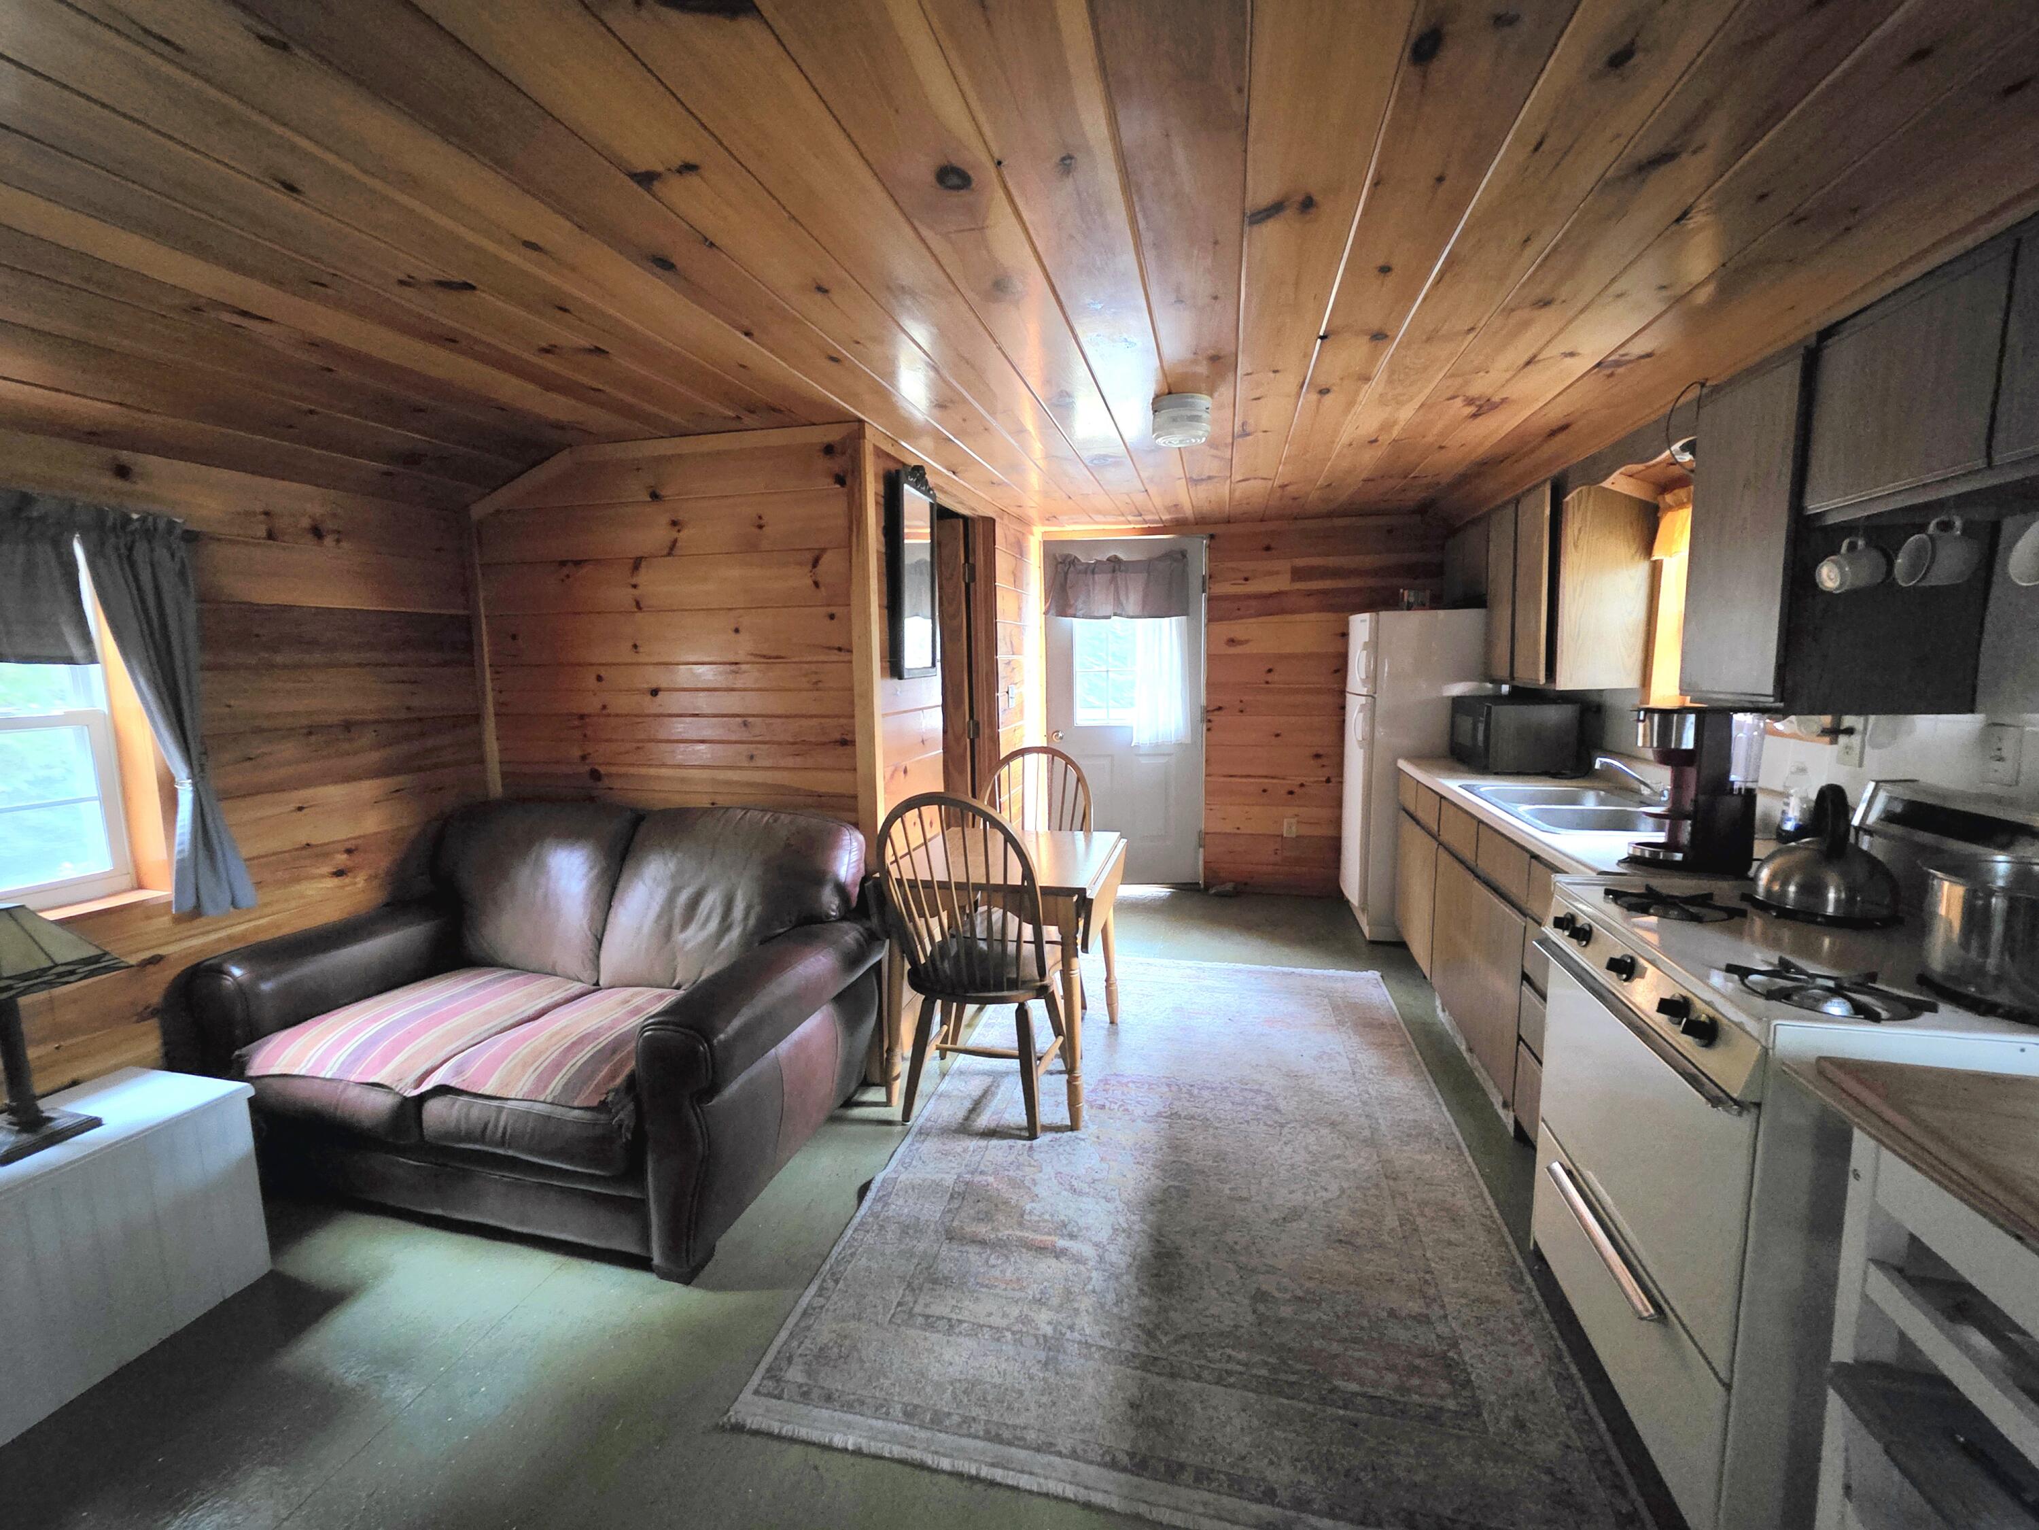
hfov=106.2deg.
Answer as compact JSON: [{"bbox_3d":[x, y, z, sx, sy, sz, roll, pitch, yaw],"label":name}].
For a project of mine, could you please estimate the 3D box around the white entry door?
[{"bbox_3d":[0.621,-0.279,4.485,0.900,2.015,0.050,-1,8,1],"label":"white entry door"}]

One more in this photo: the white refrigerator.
[{"bbox_3d":[2.060,0.043,3.881,0.740,1.590,0.650,1,8,15],"label":"white refrigerator"}]

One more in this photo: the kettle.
[{"bbox_3d":[1.496,0.149,1.435,0.190,0.225,0.195,4,9,32],"label":"kettle"}]

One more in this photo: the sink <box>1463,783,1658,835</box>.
[{"bbox_3d":[1.859,0.220,2.482,0.550,0.180,0.840,1,8,15],"label":"sink"}]

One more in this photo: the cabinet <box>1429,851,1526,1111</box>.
[{"bbox_3d":[1.831,0.653,2.541,0.600,0.560,0.910,1,8,15],"label":"cabinet"}]

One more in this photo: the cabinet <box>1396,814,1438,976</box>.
[{"bbox_3d":[2.029,0.547,3.283,0.600,0.560,0.620,1,8,15],"label":"cabinet"}]

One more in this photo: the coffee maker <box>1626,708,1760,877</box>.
[{"bbox_3d":[1.526,0.059,1.754,0.240,0.362,0.165,3,9,27],"label":"coffee maker"}]

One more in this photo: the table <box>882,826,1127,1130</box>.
[{"bbox_3d":[-0.017,0.677,2.679,0.705,0.757,0.735,1,8,15],"label":"table"}]

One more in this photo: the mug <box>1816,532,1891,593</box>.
[{"bbox_3d":[1.618,-0.395,1.482,0.085,0.108,0.078,-13,6,10],"label":"mug"}]

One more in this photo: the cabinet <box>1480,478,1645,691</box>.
[{"bbox_3d":[2.161,-0.702,3.042,0.305,0.762,0.780,1,8,15],"label":"cabinet"}]

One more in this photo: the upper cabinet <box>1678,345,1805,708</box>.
[{"bbox_3d":[1.818,-0.513,1.740,0.310,0.762,0.400,1,8,15],"label":"upper cabinet"}]

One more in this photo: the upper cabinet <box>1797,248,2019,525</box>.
[{"bbox_3d":[1.712,-0.649,1.330,0.310,0.375,0.410,1,8,15],"label":"upper cabinet"}]

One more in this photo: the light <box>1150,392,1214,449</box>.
[{"bbox_3d":[0.484,-1.016,2.263,0.170,0.100,0.170,1,8,15],"label":"light"}]

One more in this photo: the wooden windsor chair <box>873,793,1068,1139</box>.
[{"bbox_3d":[-0.115,0.572,2.395,0.480,1.040,0.530,0,8,12],"label":"wooden windsor chair"}]

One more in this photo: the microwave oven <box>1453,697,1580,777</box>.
[{"bbox_3d":[2.102,-0.131,3.272,0.340,0.276,0.450,0,8,11],"label":"microwave oven"}]

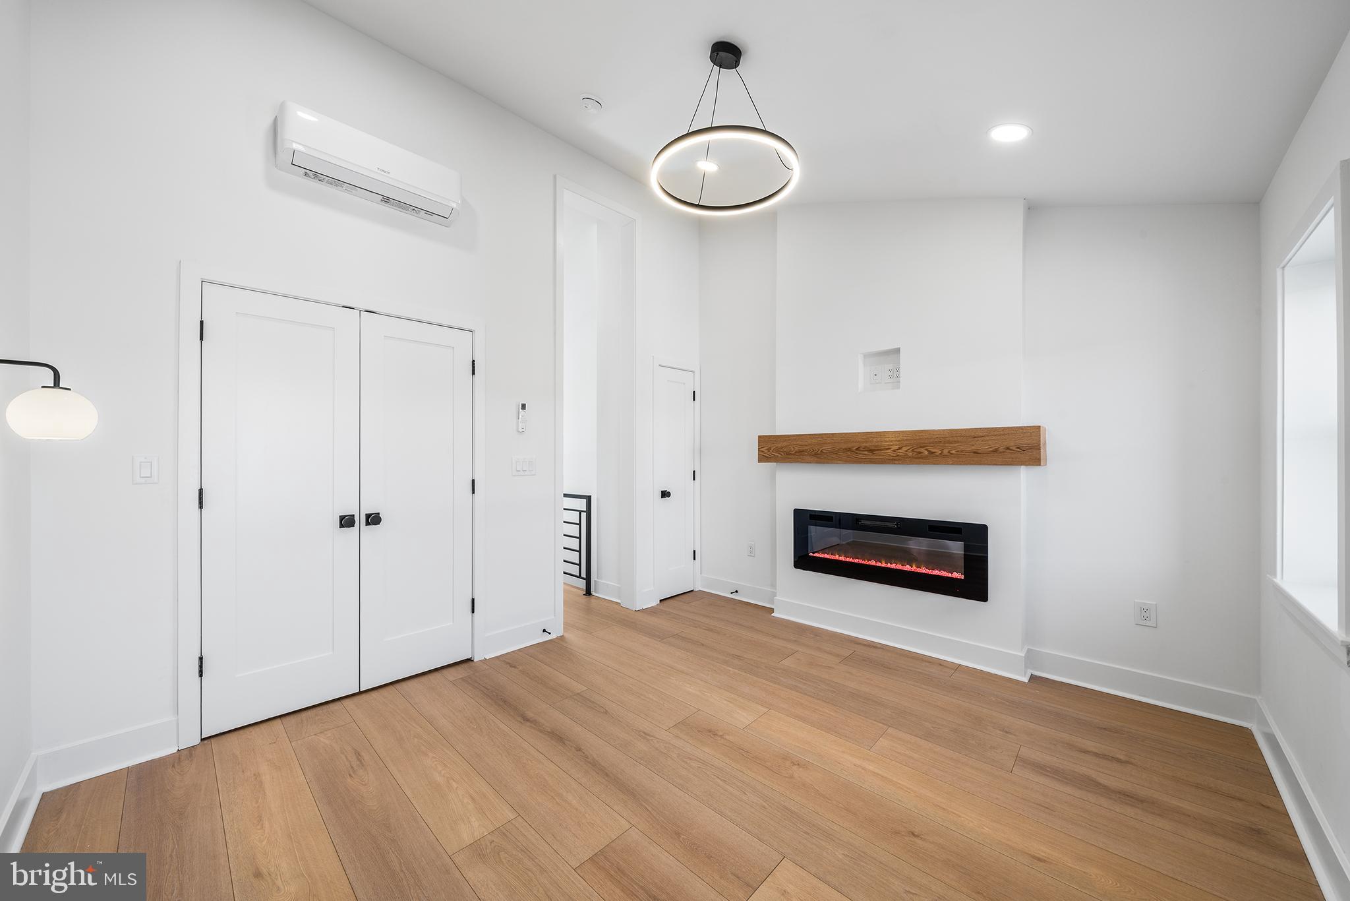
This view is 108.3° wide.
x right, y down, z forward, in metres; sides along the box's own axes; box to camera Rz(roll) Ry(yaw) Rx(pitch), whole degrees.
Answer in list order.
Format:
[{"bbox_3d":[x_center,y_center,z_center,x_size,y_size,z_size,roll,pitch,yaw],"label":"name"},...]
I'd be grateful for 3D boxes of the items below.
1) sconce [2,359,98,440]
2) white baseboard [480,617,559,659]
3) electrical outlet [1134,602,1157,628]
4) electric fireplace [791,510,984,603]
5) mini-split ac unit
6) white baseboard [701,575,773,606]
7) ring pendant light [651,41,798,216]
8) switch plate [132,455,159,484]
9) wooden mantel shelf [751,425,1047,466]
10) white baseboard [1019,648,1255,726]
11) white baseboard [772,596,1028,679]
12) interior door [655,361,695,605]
[{"bbox_3d":[-1.611,-0.138,1.235,0.150,0.220,0.197,0,-1,43],"label":"sconce"},{"bbox_3d":[-1.033,1.231,3.243,0.022,0.141,0.518,0,-1,43],"label":"white baseboard"},{"bbox_3d":[2.444,0.850,2.529,0.083,0.122,0.010,0,-1,43],"label":"electrical outlet"},{"bbox_3d":[1.395,0.685,3.337,1.285,0.470,0.070,0,-1,43],"label":"electric fireplace"},{"bbox_3d":[-1.577,-1.493,2.573,0.200,0.275,0.815,0,-1,43],"label":"mini-split ac unit"},{"bbox_3d":[0.557,1.240,4.278,0.858,0.146,0.022,0,-1,43],"label":"white baseboard"},{"bbox_3d":[0.209,-1.402,2.031,0.610,0.557,0.610,0,0,0],"label":"ring pendant light"},{"bbox_3d":[-2.204,0.081,2.030,0.010,0.115,0.074,0,-1,43],"label":"switch plate"},{"bbox_3d":[1.353,-0.013,3.246,1.763,0.207,0.179,0,-1,43],"label":"wooden mantel shelf"},{"bbox_3d":[2.398,1.225,2.562,0.861,0.150,0.022,0,-1,43],"label":"white baseboard"},{"bbox_3d":[1.389,1.234,3.316,1.619,0.143,0.022,0,-1,43],"label":"white baseboard"},{"bbox_3d":[0.005,0.287,4.405,0.045,2.043,0.469,0,-1,43],"label":"interior door"}]

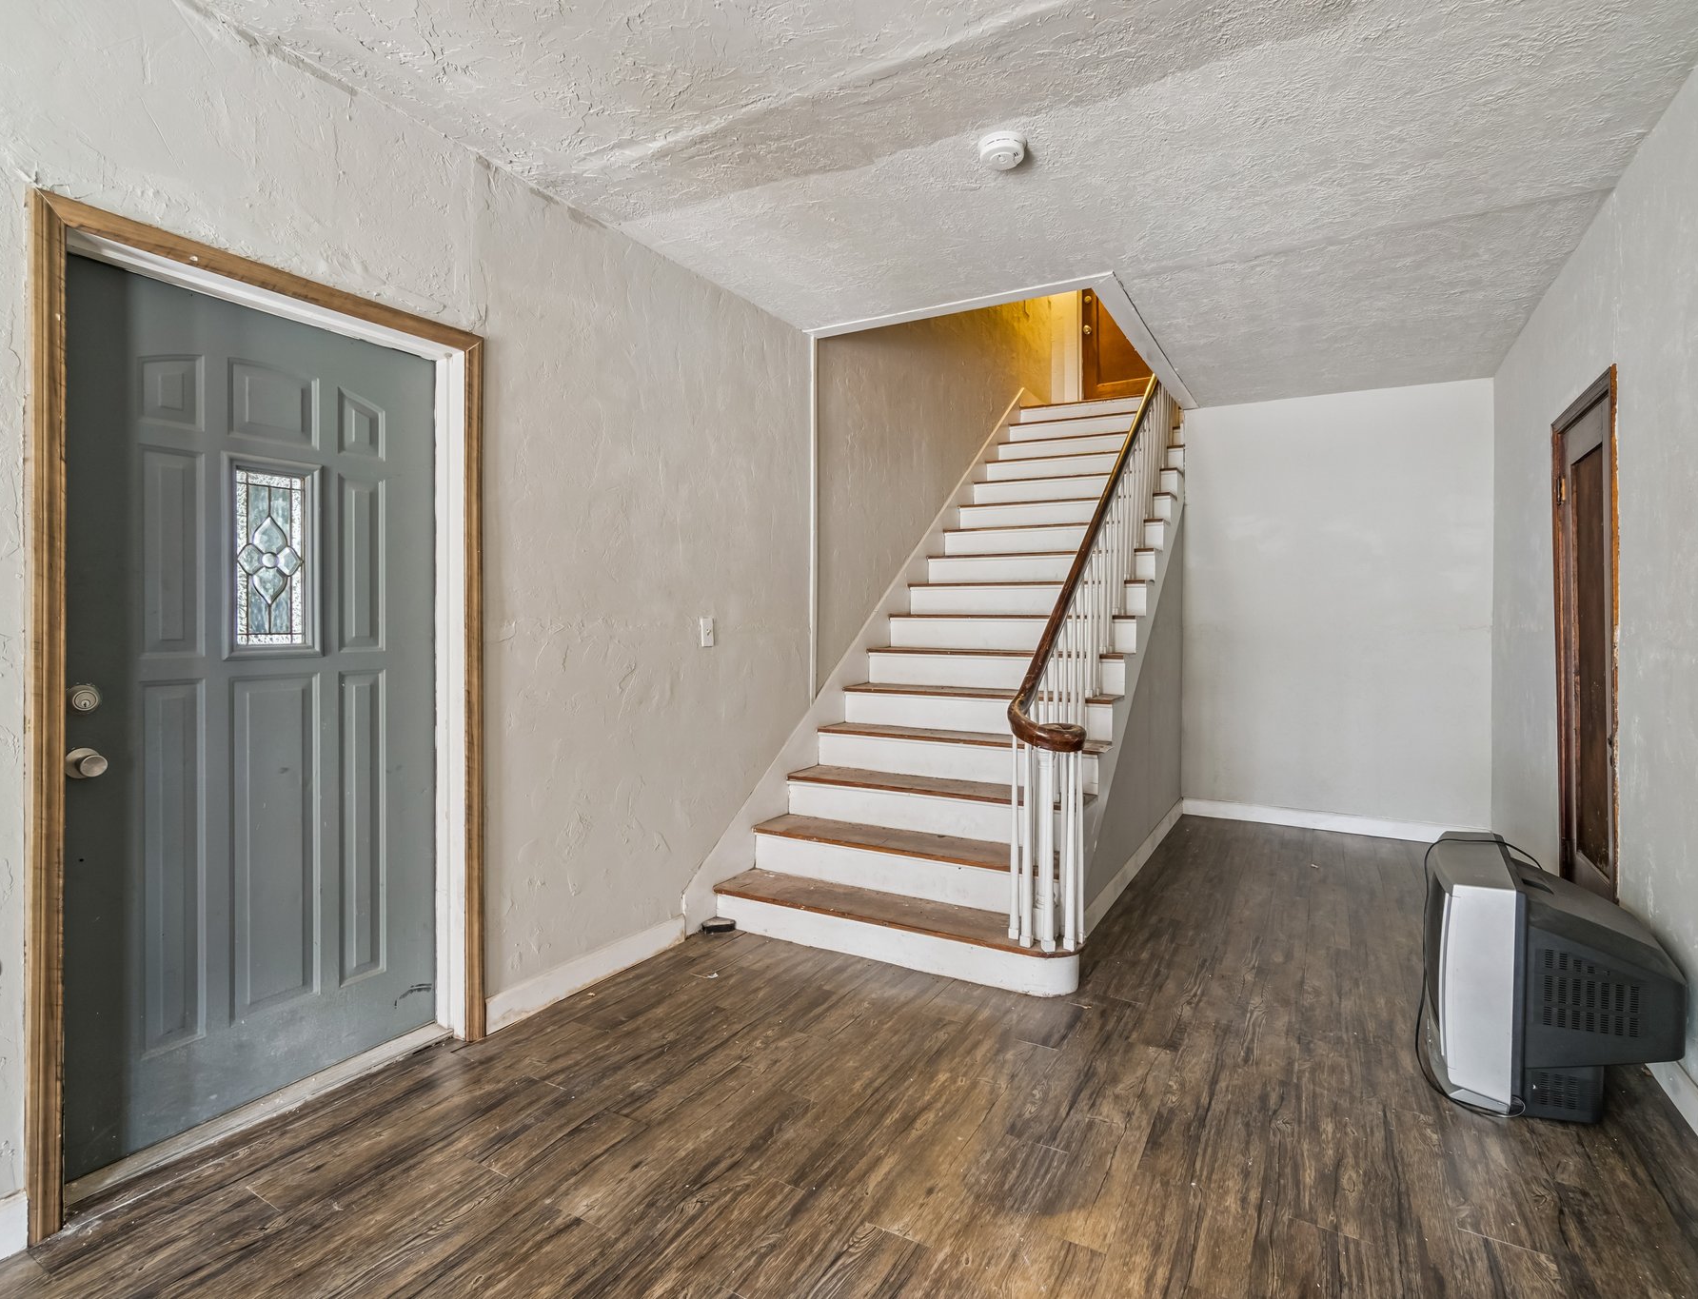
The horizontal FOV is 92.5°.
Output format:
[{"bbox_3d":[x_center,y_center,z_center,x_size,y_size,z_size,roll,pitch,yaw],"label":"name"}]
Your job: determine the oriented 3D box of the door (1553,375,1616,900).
[{"bbox_3d":[2.715,0.134,2.936,0.100,2.102,0.874,1,1,31],"label":"door"}]

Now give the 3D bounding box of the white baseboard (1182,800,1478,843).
[{"bbox_3d":[2.924,1.057,4.999,1.637,0.102,0.016,1,1,31],"label":"white baseboard"}]

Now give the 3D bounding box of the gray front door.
[{"bbox_3d":[-1.522,0.141,2.148,0.045,2.059,0.894,1,1,31],"label":"gray front door"}]

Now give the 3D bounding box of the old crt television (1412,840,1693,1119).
[{"bbox_3d":[2.005,0.912,2.343,0.520,0.590,0.700,1,1,34],"label":"old crt television"}]

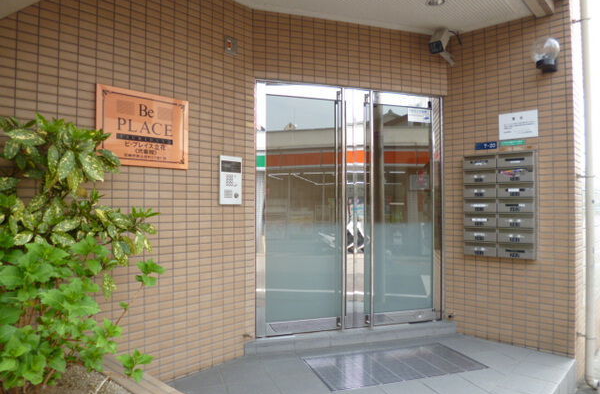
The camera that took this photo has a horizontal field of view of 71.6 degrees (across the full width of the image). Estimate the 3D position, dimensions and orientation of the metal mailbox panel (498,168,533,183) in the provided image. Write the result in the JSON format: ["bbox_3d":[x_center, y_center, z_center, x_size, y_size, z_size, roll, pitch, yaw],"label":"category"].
[{"bbox_3d":[1.719,-0.165,3.316,0.262,0.117,0.050,-1,-2,41],"label":"metal mailbox panel"}]

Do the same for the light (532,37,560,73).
[{"bbox_3d":[1.869,-1.079,3.154,0.185,0.254,0.215,-1,-2,41],"label":"light"}]

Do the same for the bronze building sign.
[{"bbox_3d":[-0.956,-0.412,2.572,0.020,0.455,0.588,-1,-2,43],"label":"bronze building sign"}]

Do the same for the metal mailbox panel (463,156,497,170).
[{"bbox_3d":[1.531,-0.291,3.530,0.263,0.114,0.030,-1,-2,41],"label":"metal mailbox panel"}]

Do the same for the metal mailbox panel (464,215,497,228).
[{"bbox_3d":[1.520,0.197,3.483,0.262,0.117,0.050,-1,-2,41],"label":"metal mailbox panel"}]

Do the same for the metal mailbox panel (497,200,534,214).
[{"bbox_3d":[1.732,0.073,3.344,0.270,0.109,0.030,-1,-2,41],"label":"metal mailbox panel"}]

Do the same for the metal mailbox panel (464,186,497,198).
[{"bbox_3d":[1.529,-0.043,3.526,0.262,0.109,0.030,-1,-2,41],"label":"metal mailbox panel"}]

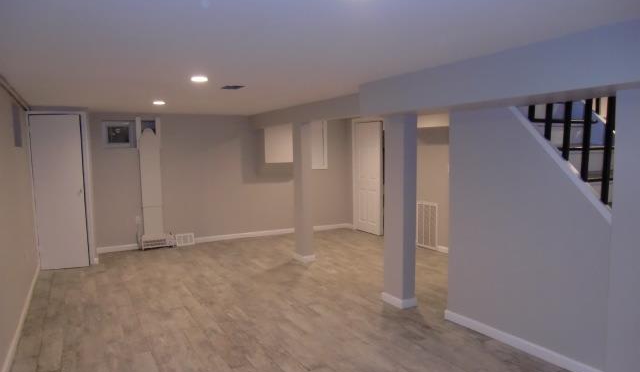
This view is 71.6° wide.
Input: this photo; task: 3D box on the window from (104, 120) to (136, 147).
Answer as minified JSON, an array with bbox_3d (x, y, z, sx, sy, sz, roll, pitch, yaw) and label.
[{"bbox_3d":[-3.066,-0.784,6.776,0.445,0.405,0.090,-4,6,-29],"label":"window"}]

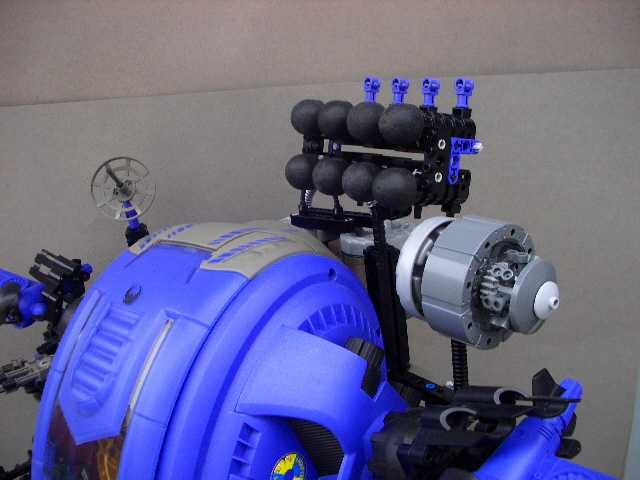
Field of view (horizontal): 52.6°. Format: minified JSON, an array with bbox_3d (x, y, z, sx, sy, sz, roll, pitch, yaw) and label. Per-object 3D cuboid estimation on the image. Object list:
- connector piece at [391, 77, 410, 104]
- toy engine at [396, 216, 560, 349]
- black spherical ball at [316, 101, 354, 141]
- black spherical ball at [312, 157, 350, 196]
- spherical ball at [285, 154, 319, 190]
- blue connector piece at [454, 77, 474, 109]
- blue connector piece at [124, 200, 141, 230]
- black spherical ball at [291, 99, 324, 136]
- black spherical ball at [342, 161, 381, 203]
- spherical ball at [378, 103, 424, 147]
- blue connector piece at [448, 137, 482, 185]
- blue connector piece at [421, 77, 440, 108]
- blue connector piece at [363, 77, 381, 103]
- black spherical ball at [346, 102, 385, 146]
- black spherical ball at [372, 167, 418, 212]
[{"bbox_3d":[0.048,-0.089,0.389,0.008,0.016,0.007,-5,15,-41],"label":"connector piece"},{"bbox_3d":[0.072,0.019,0.278,0.054,0.054,0.065,-5,14,-40],"label":"toy engine"},{"bbox_3d":[0.010,-0.068,0.367,0.022,0.022,0.022,3,12,-1],"label":"black spherical ball"},{"bbox_3d":[0.007,-0.036,0.366,0.022,0.022,0.022,2,14,0],"label":"black spherical ball"},{"bbox_3d":[-0.009,-0.041,0.384,0.022,0.022,0.022,2,14,0],"label":"spherical ball"},{"bbox_3d":[0.079,-0.080,0.354,0.008,0.016,0.007,-5,15,-41],"label":"blue connector piece"},{"bbox_3d":[-0.138,-0.019,0.472,0.008,0.024,0.007,-23,16,-38],"label":"blue connector piece"},{"bbox_3d":[-0.006,-0.072,0.384,0.022,0.022,0.022,3,12,-1],"label":"black spherical ball"},{"bbox_3d":[0.022,-0.031,0.349,0.022,0.022,0.022,2,14,0],"label":"black spherical ball"},{"bbox_3d":[0.042,-0.059,0.332,0.022,0.022,0.022,3,12,-1],"label":"spherical ball"},{"bbox_3d":[0.072,-0.040,0.328,0.024,0.024,0.005,-5,14,-42],"label":"blue connector piece"},{"bbox_3d":[0.063,-0.085,0.372,0.008,0.016,0.007,-5,15,-41],"label":"blue connector piece"},{"bbox_3d":[0.033,-0.096,0.413,0.008,0.016,0.007,-5,14,-42],"label":"blue connector piece"},{"bbox_3d":[0.025,-0.062,0.343,0.022,0.022,0.022,2,14,0],"label":"black spherical ball"},{"bbox_3d":[0.039,-0.027,0.338,0.022,0.022,0.022,3,12,-1],"label":"black spherical ball"}]

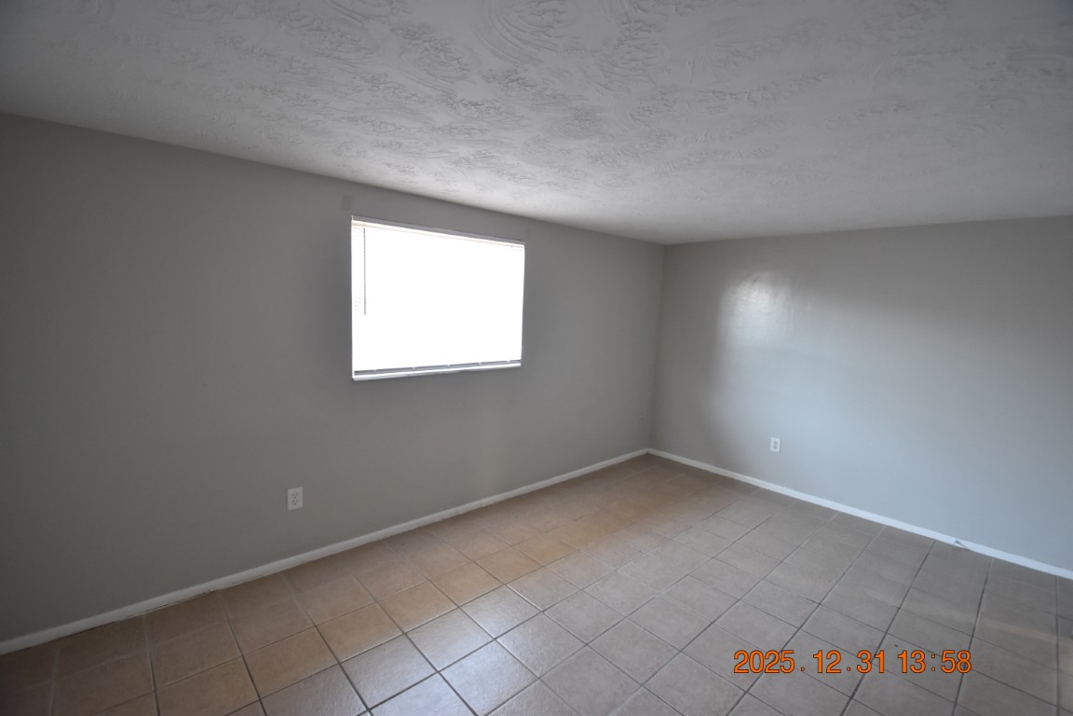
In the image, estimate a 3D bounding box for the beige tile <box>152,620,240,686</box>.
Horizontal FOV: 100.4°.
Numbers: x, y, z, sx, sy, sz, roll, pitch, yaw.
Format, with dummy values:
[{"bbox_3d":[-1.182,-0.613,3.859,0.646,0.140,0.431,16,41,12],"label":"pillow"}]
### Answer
[{"bbox_3d":[-1.542,1.327,2.023,0.306,0.010,0.306,-2,7,-42],"label":"beige tile"}]

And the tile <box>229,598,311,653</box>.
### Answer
[{"bbox_3d":[-1.313,1.318,2.217,0.306,0.010,0.306,-2,7,-42],"label":"tile"}]

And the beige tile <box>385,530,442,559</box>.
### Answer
[{"bbox_3d":[-0.802,1.244,3.029,0.302,0.010,0.280,-3,8,-42],"label":"beige tile"}]

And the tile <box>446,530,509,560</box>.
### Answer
[{"bbox_3d":[-0.387,1.262,3.021,0.303,0.010,0.303,-2,7,-42],"label":"tile"}]

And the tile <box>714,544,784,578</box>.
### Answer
[{"bbox_3d":[1.404,1.346,2.966,0.306,0.010,0.306,-2,7,-42],"label":"tile"}]

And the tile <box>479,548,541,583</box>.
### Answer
[{"bbox_3d":[-0.164,1.291,2.788,0.302,0.010,0.302,-3,8,-42],"label":"tile"}]

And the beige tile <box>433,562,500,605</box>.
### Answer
[{"bbox_3d":[-0.394,1.303,2.581,0.302,0.010,0.302,-3,8,-42],"label":"beige tile"}]

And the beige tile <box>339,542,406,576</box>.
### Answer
[{"bbox_3d":[-1.047,1.274,2.852,0.306,0.010,0.306,-2,7,-42],"label":"beige tile"}]

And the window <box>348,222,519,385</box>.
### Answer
[{"bbox_3d":[-0.649,-0.401,3.234,1.360,1.000,0.100,-3,8,-41],"label":"window"}]

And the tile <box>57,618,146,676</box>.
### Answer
[{"bbox_3d":[-1.976,1.310,2.045,0.306,0.010,0.306,-2,7,-42],"label":"tile"}]

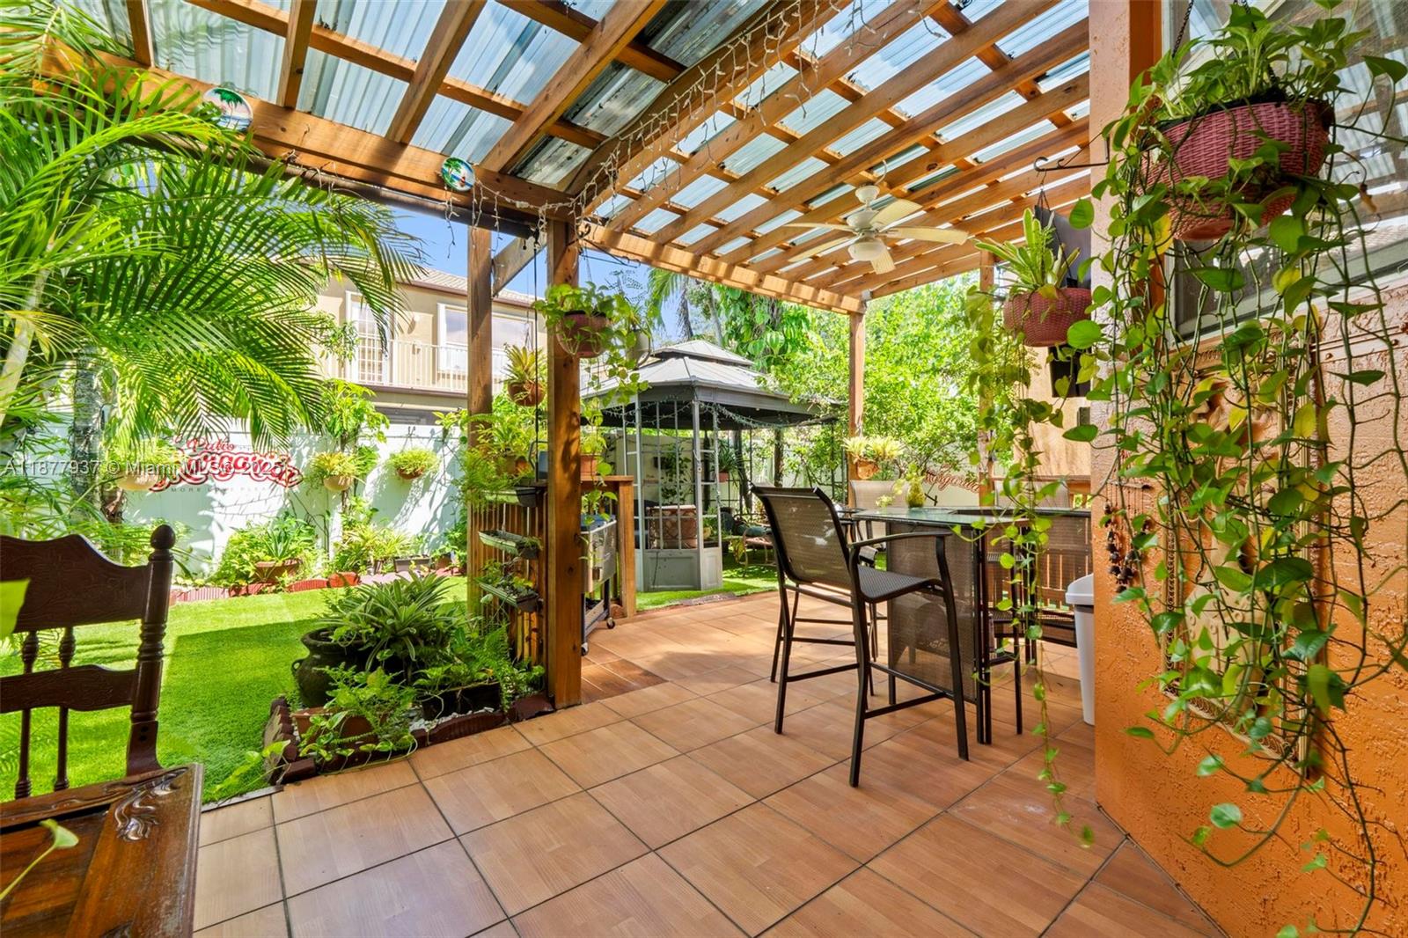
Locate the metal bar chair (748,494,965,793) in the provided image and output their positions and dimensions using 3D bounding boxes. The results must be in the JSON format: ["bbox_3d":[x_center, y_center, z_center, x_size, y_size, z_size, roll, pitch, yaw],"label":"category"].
[{"bbox_3d":[0.677,0.693,2.721,0.766,1.188,0.620,0,-1,-26],"label":"metal bar chair"}]

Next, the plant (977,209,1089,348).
[{"bbox_3d":[1.144,-0.662,2.030,0.360,0.460,0.330,1,-1,-38],"label":"plant"}]

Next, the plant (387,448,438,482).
[{"bbox_3d":[-3.604,-0.061,7.250,0.570,0.430,0.500,1,-1,-38],"label":"plant"}]

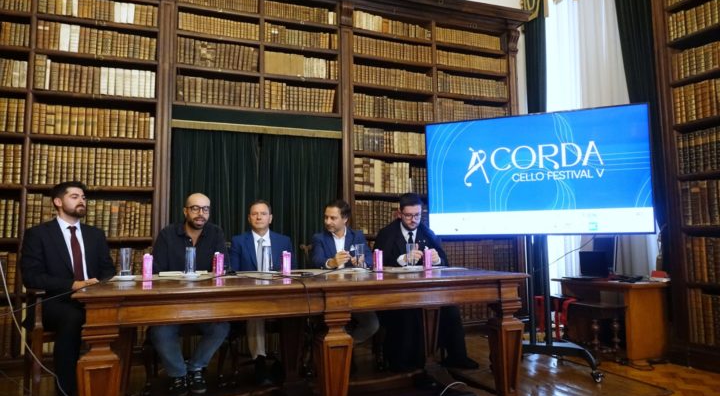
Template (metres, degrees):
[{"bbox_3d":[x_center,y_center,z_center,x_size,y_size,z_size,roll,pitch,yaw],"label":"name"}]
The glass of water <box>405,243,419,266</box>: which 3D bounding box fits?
[{"bbox_3d":[0.295,0.334,2.750,0.064,0.135,0.064,1,-6,-20],"label":"glass of water"}]

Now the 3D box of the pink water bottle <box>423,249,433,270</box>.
[{"bbox_3d":[0.370,0.332,2.610,0.047,0.121,0.046,0,-5,-12],"label":"pink water bottle"}]

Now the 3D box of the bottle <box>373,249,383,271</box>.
[{"bbox_3d":[0.099,0.338,2.630,0.047,0.121,0.046,1,-6,-20],"label":"bottle"}]

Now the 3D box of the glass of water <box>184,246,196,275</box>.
[{"bbox_3d":[-0.883,0.326,2.500,0.064,0.135,0.064,1,-6,-20],"label":"glass of water"}]

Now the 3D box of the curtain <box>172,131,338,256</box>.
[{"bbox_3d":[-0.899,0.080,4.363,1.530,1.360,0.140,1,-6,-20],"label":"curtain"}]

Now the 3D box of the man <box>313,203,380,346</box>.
[{"bbox_3d":[-0.112,0.624,3.460,0.540,1.290,0.820,0,-5,-8],"label":"man"}]

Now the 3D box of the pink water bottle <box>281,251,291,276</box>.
[{"bbox_3d":[-0.361,0.317,2.340,0.047,0.121,0.046,1,-6,-18],"label":"pink water bottle"}]

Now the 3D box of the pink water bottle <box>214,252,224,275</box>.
[{"bbox_3d":[-0.711,0.329,2.430,0.047,0.121,0.046,3,-6,-33],"label":"pink water bottle"}]

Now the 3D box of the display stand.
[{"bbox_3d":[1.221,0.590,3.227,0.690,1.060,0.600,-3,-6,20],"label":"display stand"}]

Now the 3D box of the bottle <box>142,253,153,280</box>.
[{"bbox_3d":[-0.943,0.304,2.130,0.047,0.121,0.046,2,-6,-25],"label":"bottle"}]

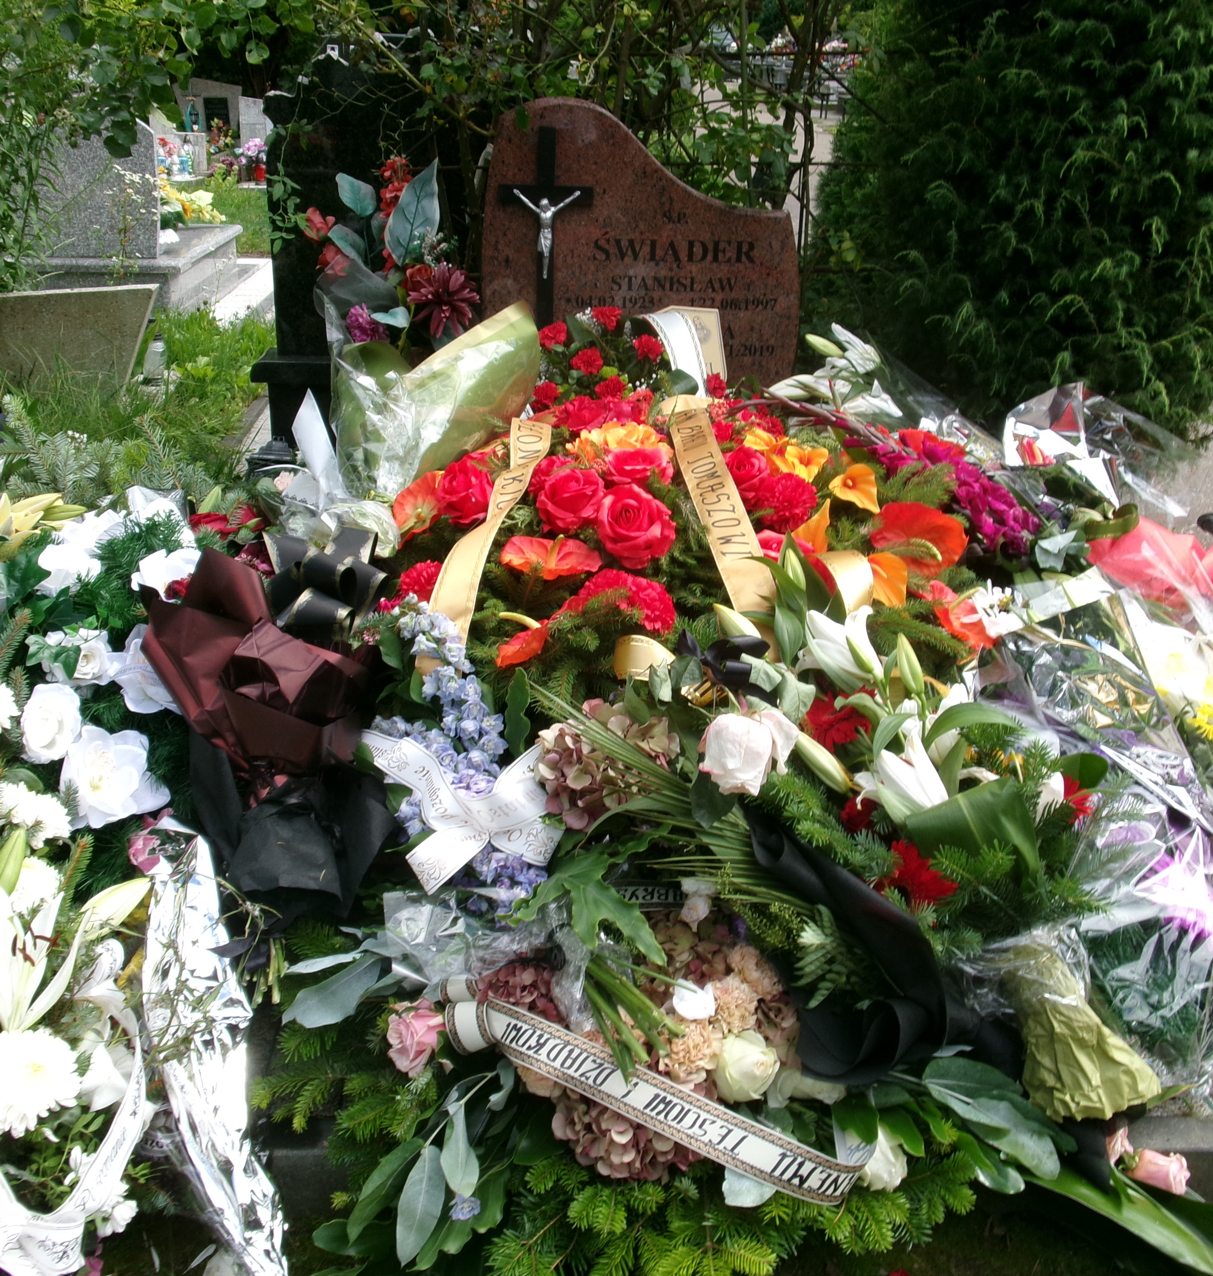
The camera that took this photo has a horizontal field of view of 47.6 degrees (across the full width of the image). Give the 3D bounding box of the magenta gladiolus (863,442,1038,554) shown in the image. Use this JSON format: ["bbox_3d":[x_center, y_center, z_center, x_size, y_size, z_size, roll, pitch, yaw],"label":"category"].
[{"bbox_3d":[0.553,-0.226,2.200,0.105,0.100,0.280,-37,62,-24],"label":"magenta gladiolus"}]

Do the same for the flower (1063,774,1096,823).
[{"bbox_3d":[0.575,0.197,1.680,0.055,0.062,0.045,-13,2,-27],"label":"flower"}]

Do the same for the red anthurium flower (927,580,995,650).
[{"bbox_3d":[0.440,-0.028,1.710,0.110,0.055,0.095,44,38,6],"label":"red anthurium flower"}]

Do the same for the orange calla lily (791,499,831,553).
[{"bbox_3d":[0.309,-0.167,2.100,0.065,0.080,0.065,-5,-8,-14],"label":"orange calla lily"}]

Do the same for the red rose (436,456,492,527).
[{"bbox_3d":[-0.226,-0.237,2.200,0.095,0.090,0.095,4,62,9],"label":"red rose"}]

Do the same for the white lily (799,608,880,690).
[{"bbox_3d":[0.305,0.015,1.800,0.090,0.100,0.095,-1,19,-42],"label":"white lily"}]

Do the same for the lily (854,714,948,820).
[{"bbox_3d":[0.396,0.175,1.860,0.130,0.130,0.110,8,-11,14],"label":"lily"}]

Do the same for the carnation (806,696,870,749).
[{"bbox_3d":[0.312,0.114,1.850,0.085,0.060,0.085,1,62,0],"label":"carnation"}]

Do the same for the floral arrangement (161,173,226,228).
[{"bbox_3d":[-2.285,-2.380,7.500,0.400,0.320,0.330,2,23,0],"label":"floral arrangement"}]

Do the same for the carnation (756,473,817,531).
[{"bbox_3d":[0.279,-0.213,2.150,0.092,0.075,0.092,-3,62,-10],"label":"carnation"}]

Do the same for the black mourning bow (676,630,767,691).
[{"bbox_3d":[0.154,0.033,1.820,0.120,0.075,0.070,0,2,0],"label":"black mourning bow"}]

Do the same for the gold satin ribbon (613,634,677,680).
[{"bbox_3d":[0.056,0.028,2.020,0.098,0.070,0.070,2,3,0],"label":"gold satin ribbon"}]

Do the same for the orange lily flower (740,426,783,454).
[{"bbox_3d":[0.250,-0.313,2.200,0.075,0.060,0.060,6,0,14],"label":"orange lily flower"}]

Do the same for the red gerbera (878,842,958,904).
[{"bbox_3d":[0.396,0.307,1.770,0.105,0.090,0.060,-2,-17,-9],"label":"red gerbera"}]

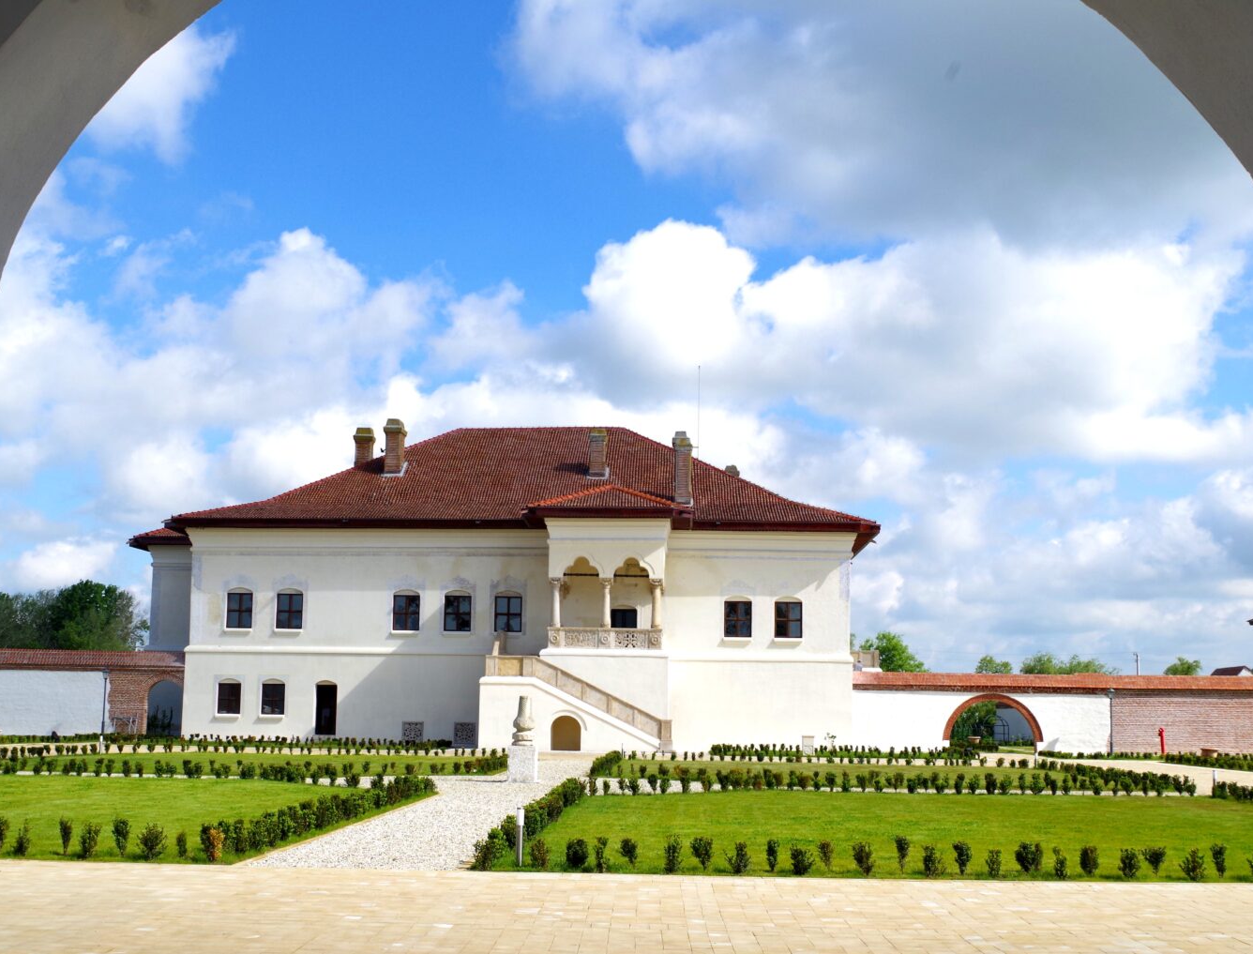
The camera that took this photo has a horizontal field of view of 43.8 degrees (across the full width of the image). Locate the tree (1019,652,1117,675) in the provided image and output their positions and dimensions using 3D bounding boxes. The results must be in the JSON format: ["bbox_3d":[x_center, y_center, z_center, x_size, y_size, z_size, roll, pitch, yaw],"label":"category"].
[{"bbox_3d":[37.801,18.852,133.782,9.000,7.700,7.000,0,-9,5],"label":"tree"}]

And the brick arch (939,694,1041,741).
[{"bbox_3d":[19.916,13.174,84.530,5.500,2.800,0.750,0,-9,5],"label":"brick arch"}]

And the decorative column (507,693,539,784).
[{"bbox_3d":[-2.508,6.306,37.775,0.680,2.160,0.680,0,-9,4],"label":"decorative column"}]

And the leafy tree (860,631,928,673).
[{"bbox_3d":[18.881,14.961,111.062,6.200,7.900,6.200,0,-9,5],"label":"leafy tree"}]

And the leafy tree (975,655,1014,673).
[{"bbox_3d":[31.525,18.946,133.752,5.000,7.300,5.000,0,-9,5],"label":"leafy tree"}]

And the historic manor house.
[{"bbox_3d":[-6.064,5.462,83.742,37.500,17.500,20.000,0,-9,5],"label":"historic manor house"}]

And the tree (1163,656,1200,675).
[{"bbox_3d":[47.645,19.113,133.767,4.800,7.500,4.800,0,-9,5],"label":"tree"}]

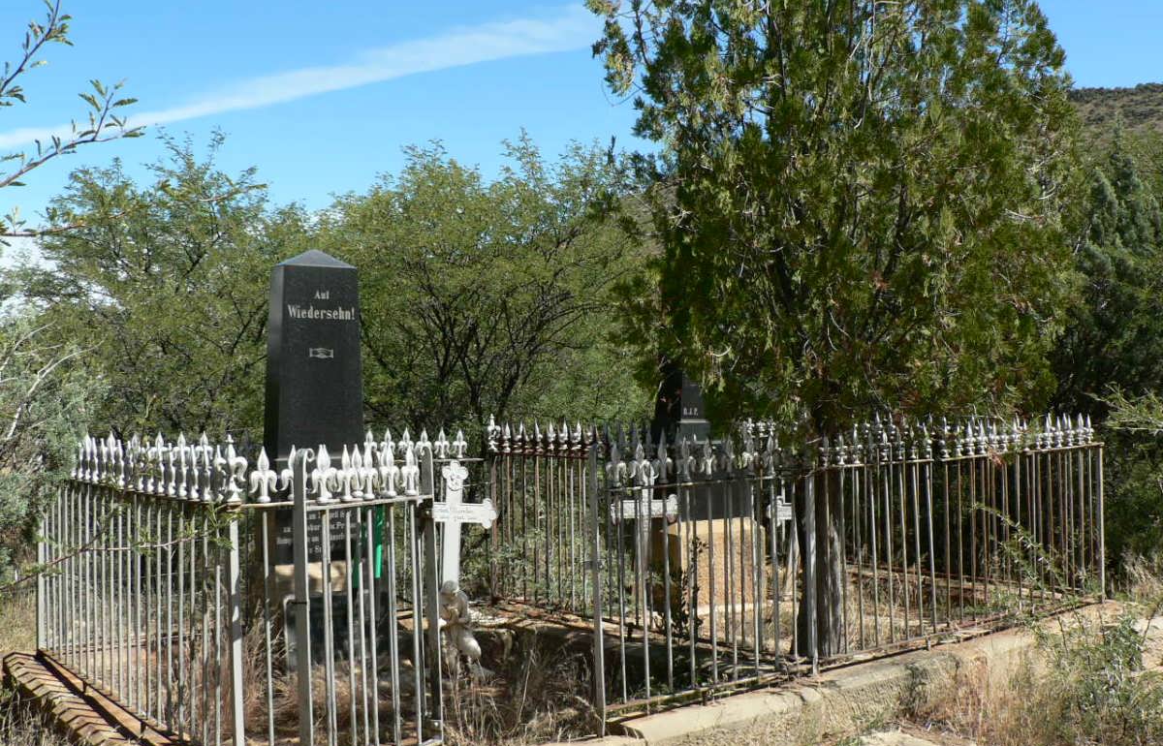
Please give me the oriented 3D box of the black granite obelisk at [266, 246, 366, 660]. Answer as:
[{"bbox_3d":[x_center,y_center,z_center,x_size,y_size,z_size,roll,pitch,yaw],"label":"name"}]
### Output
[{"bbox_3d":[-1.517,0.451,6.932,0.530,2.322,0.330,0,-2,-36],"label":"black granite obelisk"}]

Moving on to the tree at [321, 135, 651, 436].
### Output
[{"bbox_3d":[-0.827,-0.174,10.993,3.120,3.943,3.100,-1,-1,-4],"label":"tree"}]

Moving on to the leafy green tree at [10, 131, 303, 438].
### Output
[{"bbox_3d":[-3.489,-0.057,9.991,2.484,3.787,2.600,-1,-2,-19],"label":"leafy green tree"}]

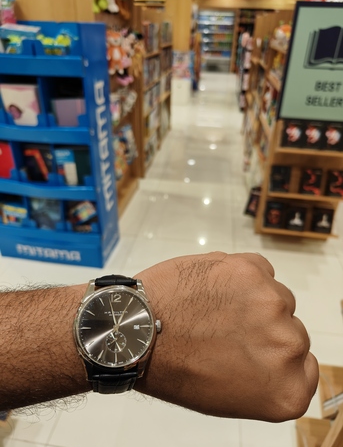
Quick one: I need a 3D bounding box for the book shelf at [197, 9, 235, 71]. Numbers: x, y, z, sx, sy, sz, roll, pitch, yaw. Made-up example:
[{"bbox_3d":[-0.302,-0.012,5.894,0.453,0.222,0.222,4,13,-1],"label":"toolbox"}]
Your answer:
[{"bbox_3d":[1.622,-6.910,12.053,1.307,2.022,0.450,6,32,6],"label":"book shelf"}]

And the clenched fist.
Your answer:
[{"bbox_3d":[0.033,0.069,0.195,0.105,0.062,0.090,2,69,-2],"label":"clenched fist"}]

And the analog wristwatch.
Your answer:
[{"bbox_3d":[-0.031,0.064,0.187,0.046,0.052,0.064,0,66,-6],"label":"analog wristwatch"}]

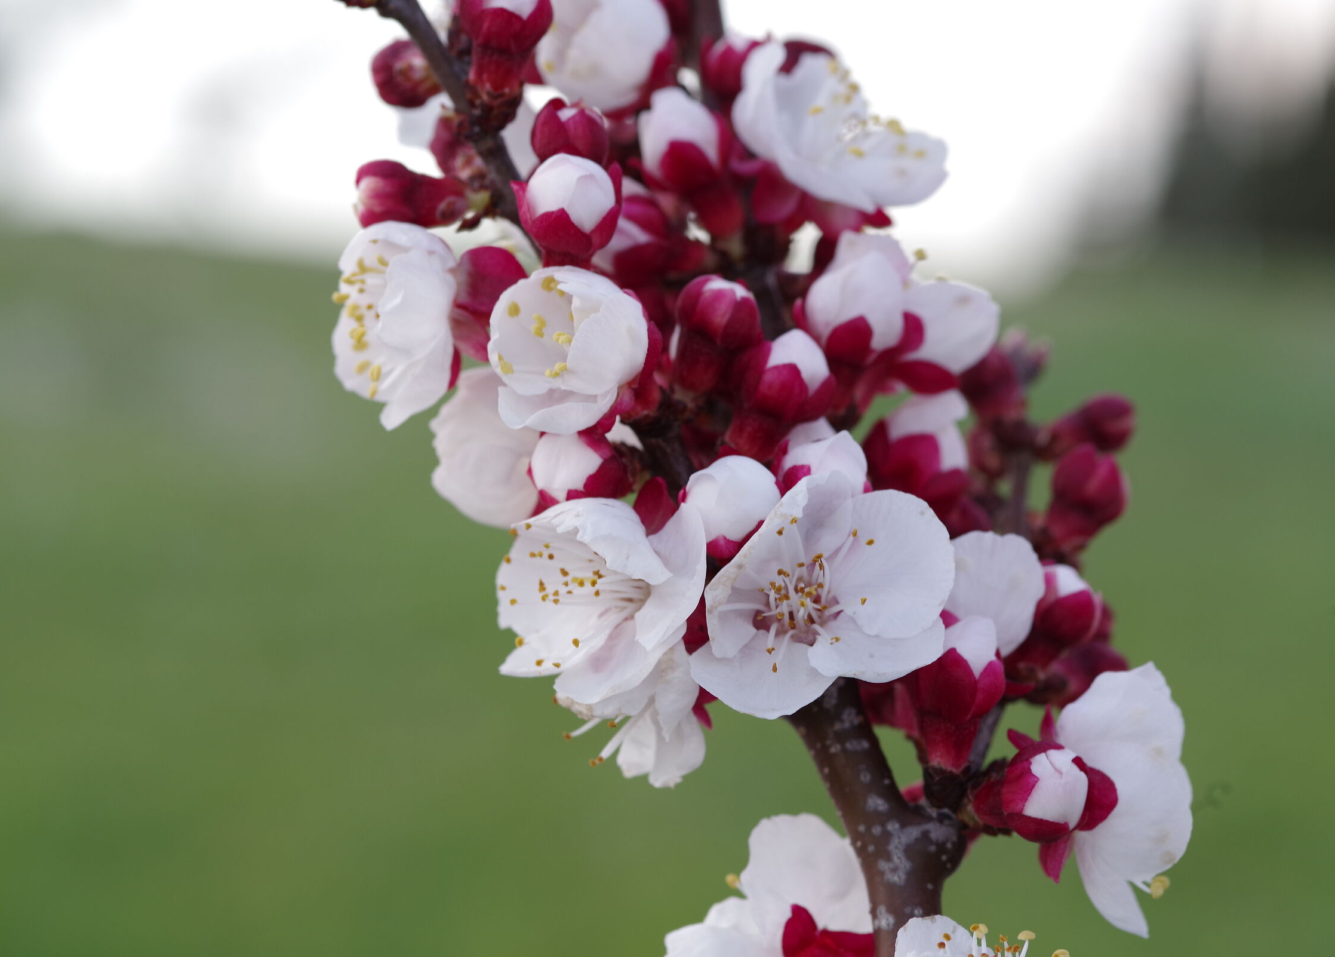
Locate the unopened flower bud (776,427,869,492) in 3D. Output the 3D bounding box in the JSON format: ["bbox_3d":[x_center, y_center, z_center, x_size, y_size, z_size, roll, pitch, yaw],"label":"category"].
[{"bbox_3d":[0.016,-0.001,0.415,0.009,0.011,0.009,7,18,0],"label":"unopened flower bud"}]

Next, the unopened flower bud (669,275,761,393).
[{"bbox_3d":[0.005,-0.015,0.425,0.009,0.013,0.009,7,21,0],"label":"unopened flower bud"}]

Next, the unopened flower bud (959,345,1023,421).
[{"bbox_3d":[0.037,-0.011,0.455,0.007,0.009,0.007,-21,0,0],"label":"unopened flower bud"}]

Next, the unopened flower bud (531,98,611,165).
[{"bbox_3d":[-0.010,-0.035,0.413,0.009,0.011,0.009,2,24,0],"label":"unopened flower bud"}]

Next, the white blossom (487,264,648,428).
[{"bbox_3d":[-0.010,-0.013,0.412,0.017,0.017,0.017,2,-8,39],"label":"white blossom"}]

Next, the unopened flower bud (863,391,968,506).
[{"bbox_3d":[0.027,-0.003,0.426,0.011,0.012,0.011,0,12,0],"label":"unopened flower bud"}]

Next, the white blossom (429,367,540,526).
[{"bbox_3d":[-0.016,-0.003,0.421,0.011,0.018,0.018,-11,-5,38],"label":"white blossom"}]

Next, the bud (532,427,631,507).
[{"bbox_3d":[-0.009,-0.001,0.405,0.009,0.009,0.012,4,0,41],"label":"bud"}]

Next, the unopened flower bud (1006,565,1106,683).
[{"bbox_3d":[0.041,0.015,0.420,0.009,0.013,0.009,26,15,0],"label":"unopened flower bud"}]

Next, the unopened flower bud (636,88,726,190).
[{"bbox_3d":[0.002,-0.035,0.419,0.009,0.011,0.009,-12,15,0],"label":"unopened flower bud"}]

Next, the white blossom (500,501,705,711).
[{"bbox_3d":[-0.007,0.013,0.412,0.018,0.021,0.022,-7,5,-30],"label":"white blossom"}]

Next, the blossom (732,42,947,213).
[{"bbox_3d":[0.018,-0.037,0.418,0.022,0.012,0.023,39,19,20],"label":"blossom"}]

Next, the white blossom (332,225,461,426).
[{"bbox_3d":[-0.028,-0.016,0.414,0.010,0.020,0.017,-8,6,-25],"label":"white blossom"}]

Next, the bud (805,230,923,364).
[{"bbox_3d":[0.020,-0.019,0.420,0.011,0.014,0.011,-5,15,0],"label":"bud"}]

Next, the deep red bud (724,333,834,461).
[{"bbox_3d":[0.011,-0.008,0.409,0.009,0.013,0.009,25,20,0],"label":"deep red bud"}]

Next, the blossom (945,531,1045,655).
[{"bbox_3d":[0.032,0.012,0.415,0.018,0.018,0.011,3,32,38],"label":"blossom"}]

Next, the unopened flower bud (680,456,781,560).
[{"bbox_3d":[0.007,0.003,0.403,0.010,0.011,0.010,0,43,0],"label":"unopened flower bud"}]

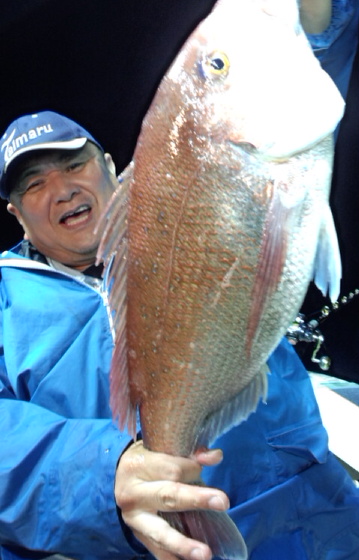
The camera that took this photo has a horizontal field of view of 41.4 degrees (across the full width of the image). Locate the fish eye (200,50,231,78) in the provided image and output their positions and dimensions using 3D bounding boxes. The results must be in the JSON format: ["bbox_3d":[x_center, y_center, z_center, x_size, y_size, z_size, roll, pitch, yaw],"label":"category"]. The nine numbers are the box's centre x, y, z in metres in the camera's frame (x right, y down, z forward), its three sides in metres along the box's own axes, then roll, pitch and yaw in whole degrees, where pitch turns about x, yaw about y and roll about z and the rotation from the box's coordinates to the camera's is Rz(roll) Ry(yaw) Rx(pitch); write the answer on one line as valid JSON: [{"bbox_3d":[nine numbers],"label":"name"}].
[{"bbox_3d":[0.034,-0.198,0.437,0.027,0.026,0.013,9,3,5],"label":"fish eye"}]

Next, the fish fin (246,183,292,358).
[{"bbox_3d":[0.084,-0.008,0.445,0.030,0.165,0.018,7,5,-14],"label":"fish fin"}]

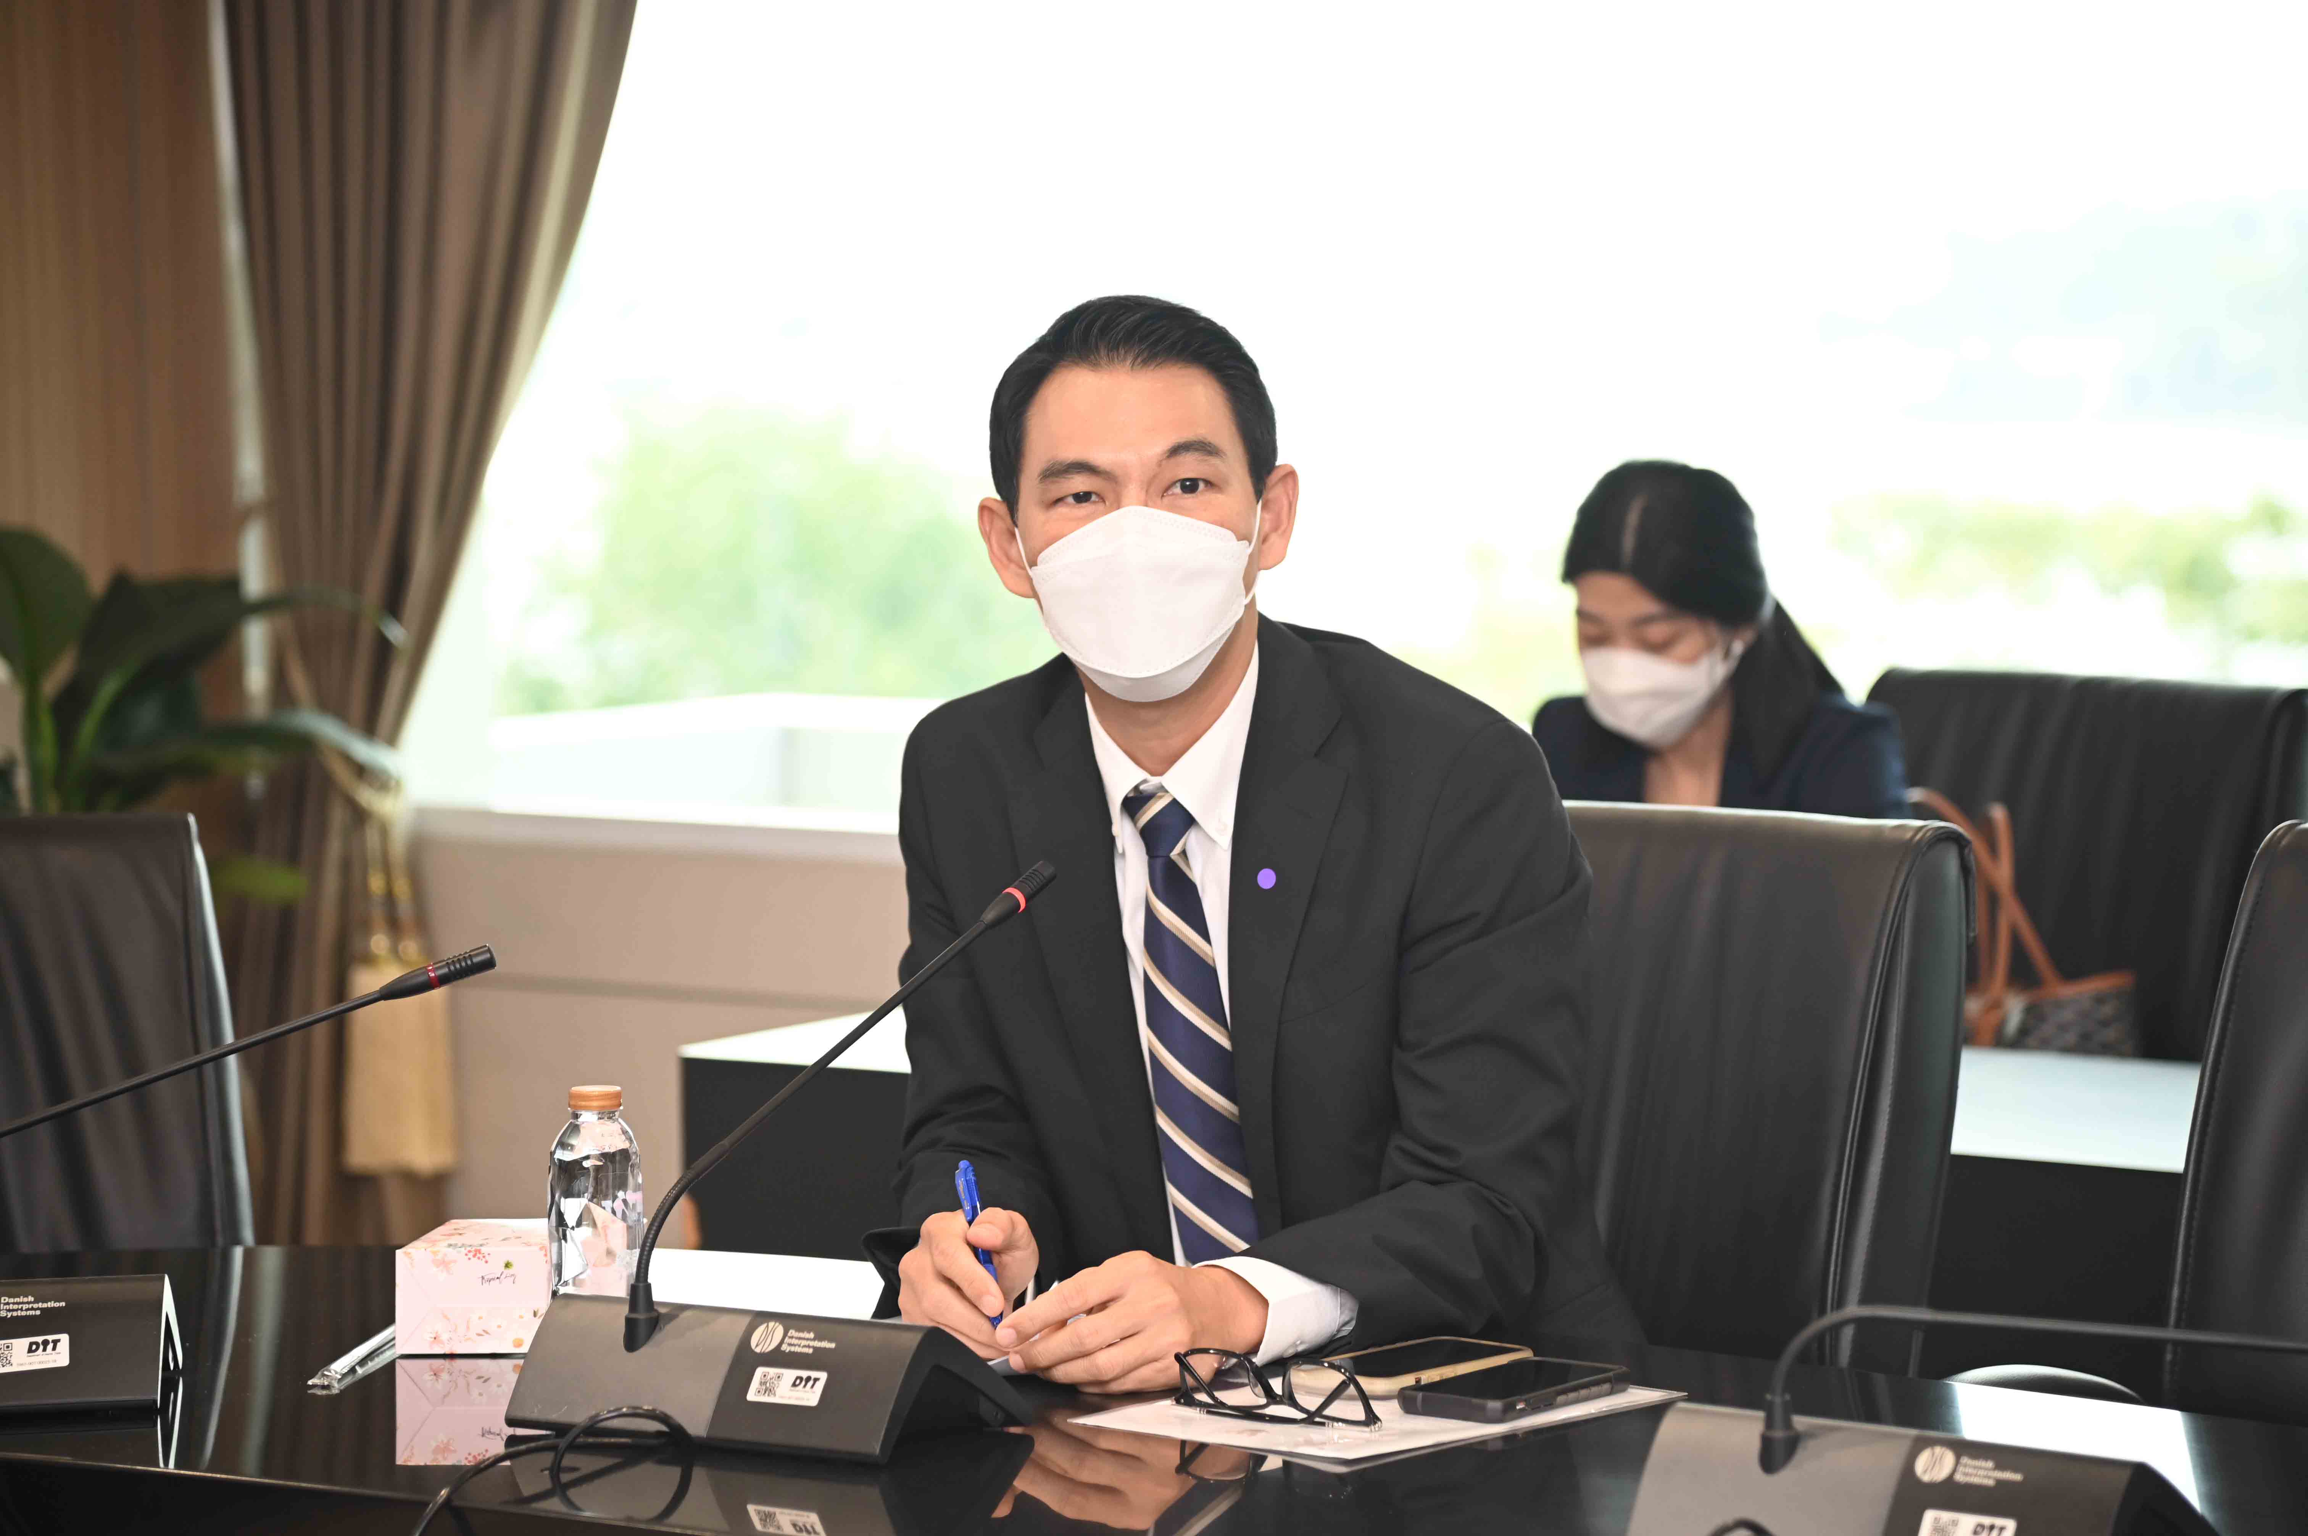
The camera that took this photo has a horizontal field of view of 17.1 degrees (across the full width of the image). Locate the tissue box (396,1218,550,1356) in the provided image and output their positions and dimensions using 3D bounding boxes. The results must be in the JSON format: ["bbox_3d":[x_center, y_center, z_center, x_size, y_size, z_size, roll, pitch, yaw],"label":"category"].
[{"bbox_3d":[-0.384,0.310,4.571,0.117,0.061,0.122,0,5,3],"label":"tissue box"}]

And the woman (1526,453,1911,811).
[{"bbox_3d":[0.460,0.352,6.159,0.450,1.200,0.740,3,6,31],"label":"woman"}]

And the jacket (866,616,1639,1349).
[{"bbox_3d":[0.088,0.243,4.759,0.480,0.660,0.500,2,5,22],"label":"jacket"}]

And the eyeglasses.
[{"bbox_3d":[0.064,0.344,4.304,0.138,0.037,0.043,4,6,38],"label":"eyeglasses"}]

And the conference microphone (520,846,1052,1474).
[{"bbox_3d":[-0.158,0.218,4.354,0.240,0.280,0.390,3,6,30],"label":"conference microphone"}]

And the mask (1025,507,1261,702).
[{"bbox_3d":[-0.009,-0.100,4.650,0.138,0.118,0.085,-3,-1,0],"label":"mask"}]

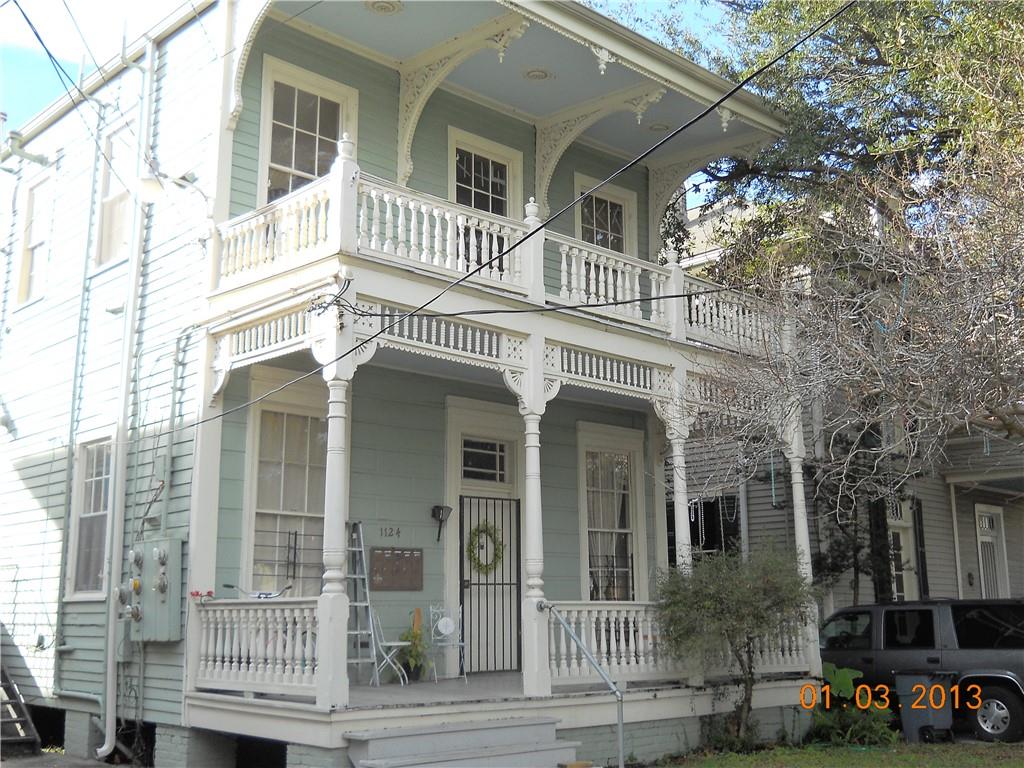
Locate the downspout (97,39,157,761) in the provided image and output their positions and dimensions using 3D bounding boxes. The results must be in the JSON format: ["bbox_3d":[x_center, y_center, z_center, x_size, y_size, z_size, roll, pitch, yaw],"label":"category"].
[{"bbox_3d":[-4.402,-0.099,12.523,0.240,8.350,0.130,10,-16,-41],"label":"downspout"}]

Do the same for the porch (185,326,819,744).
[{"bbox_3d":[0.265,1.831,12.318,7.000,3.600,2.600,10,-16,-41],"label":"porch"}]

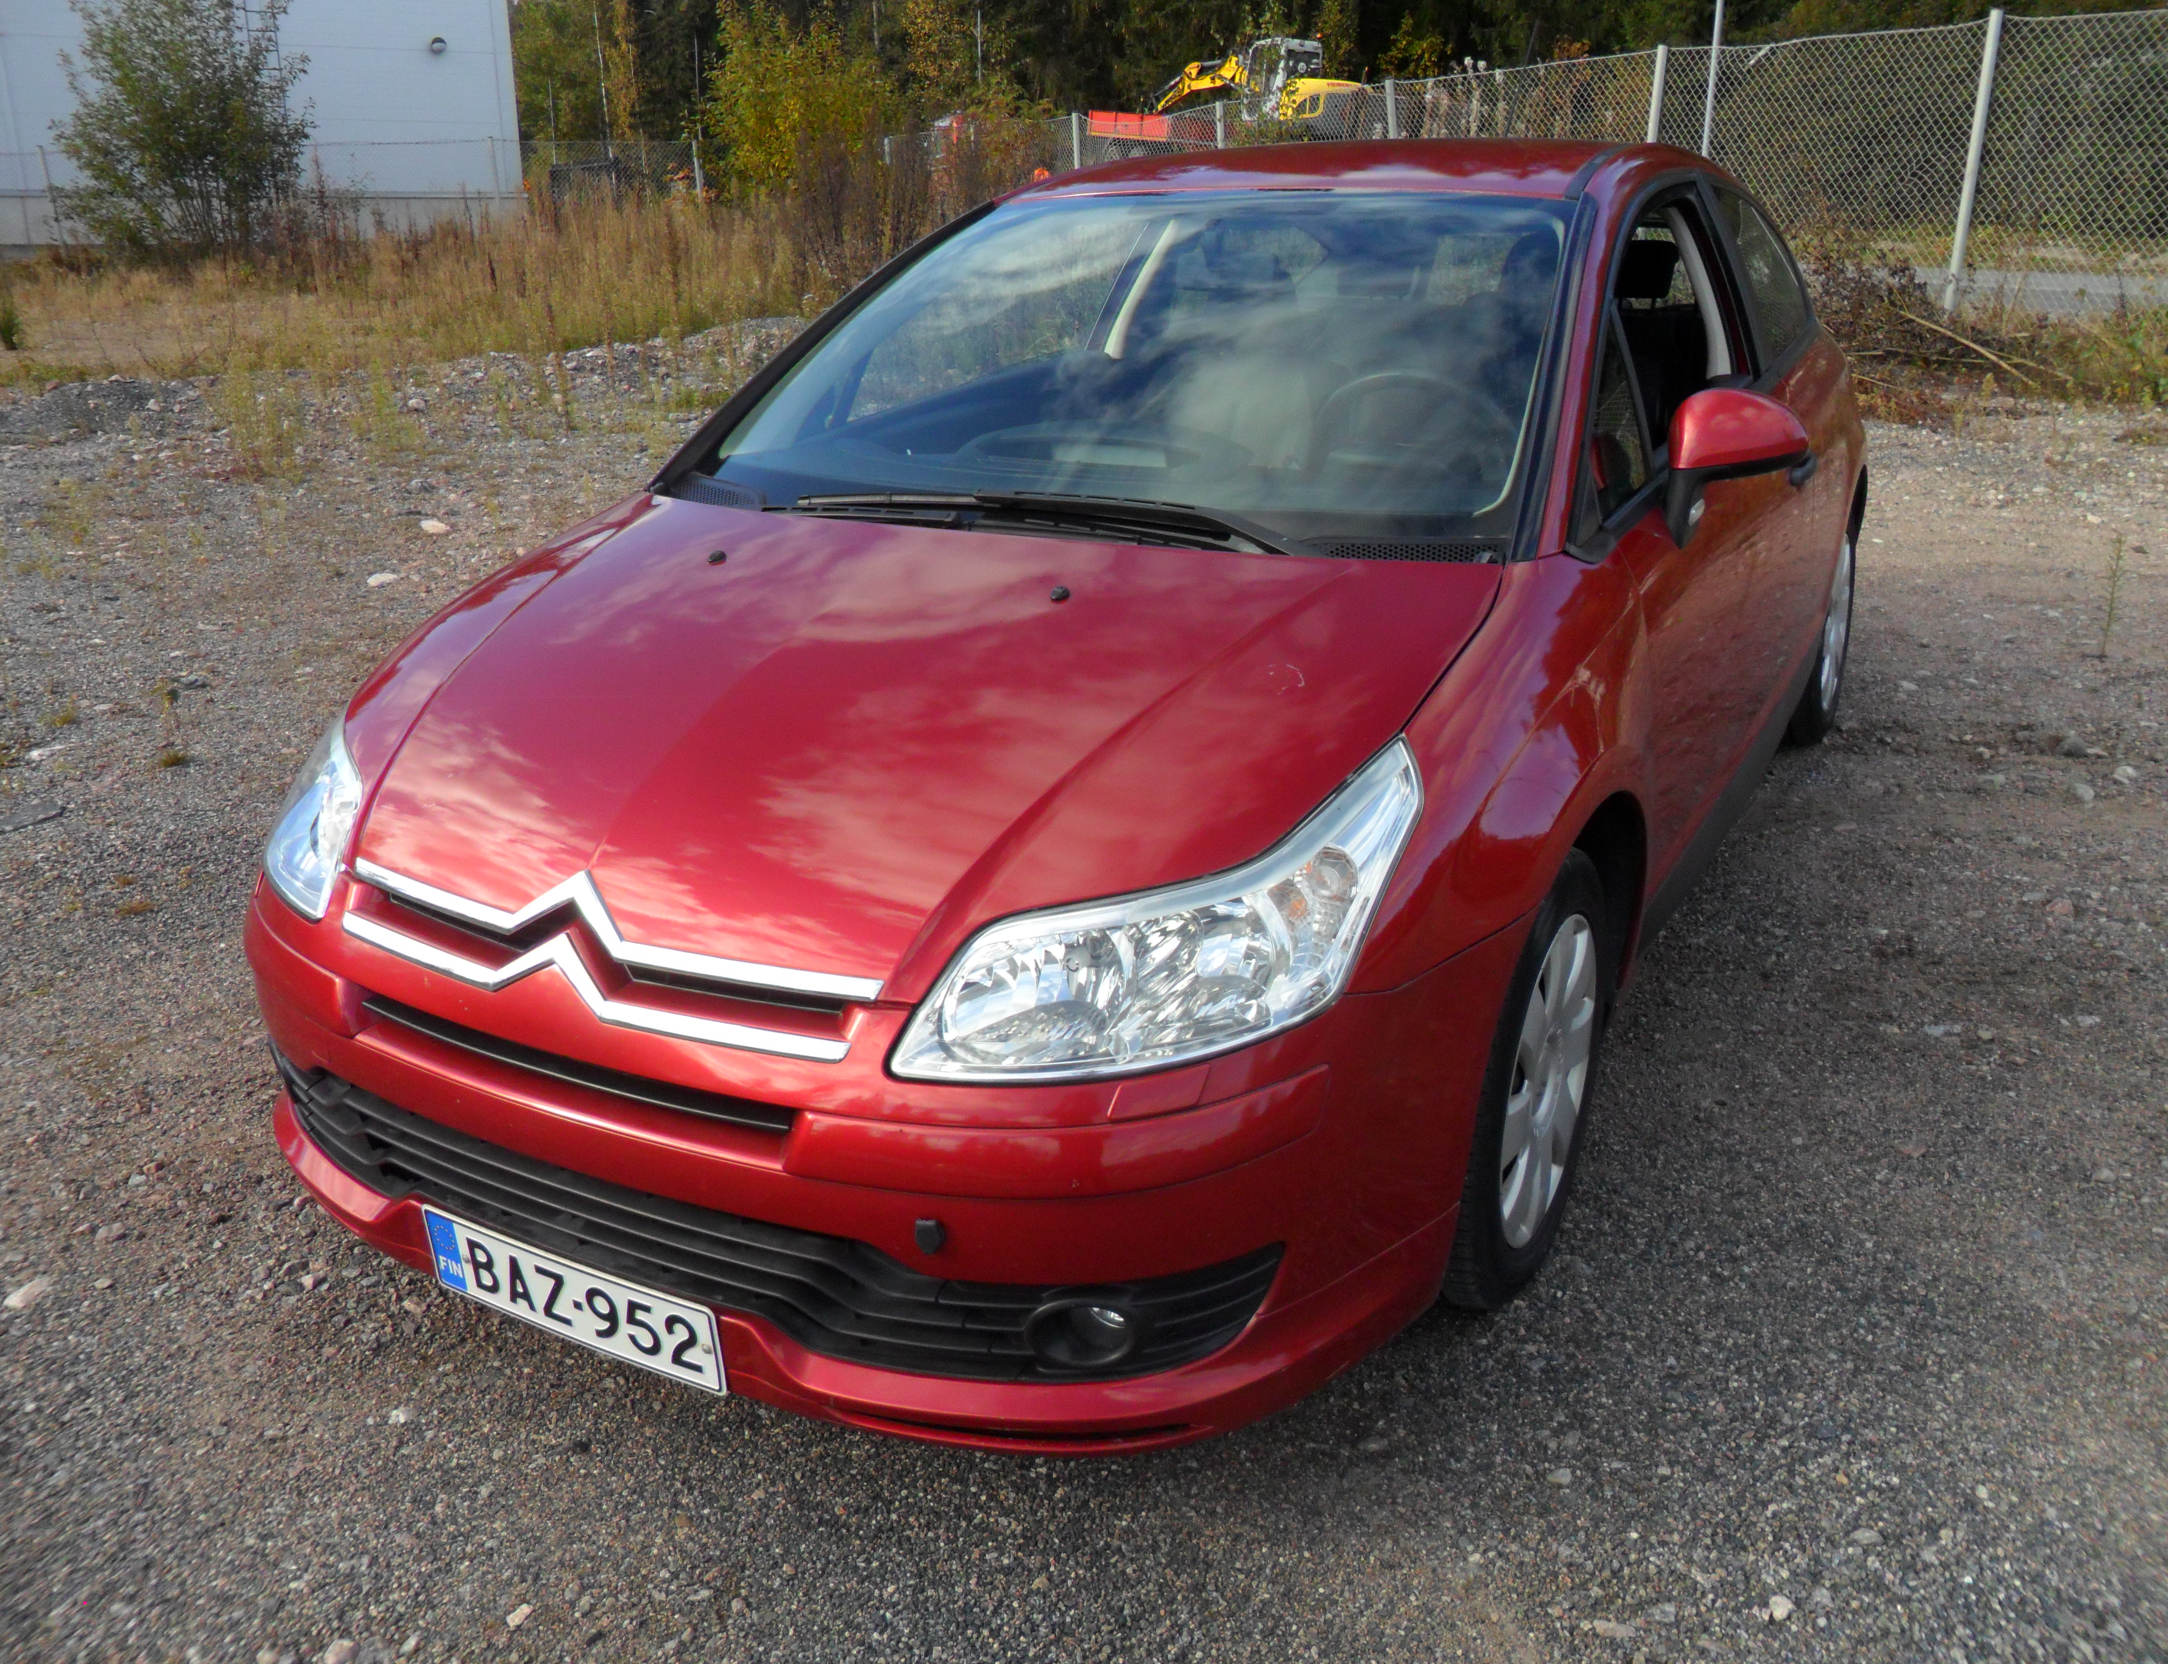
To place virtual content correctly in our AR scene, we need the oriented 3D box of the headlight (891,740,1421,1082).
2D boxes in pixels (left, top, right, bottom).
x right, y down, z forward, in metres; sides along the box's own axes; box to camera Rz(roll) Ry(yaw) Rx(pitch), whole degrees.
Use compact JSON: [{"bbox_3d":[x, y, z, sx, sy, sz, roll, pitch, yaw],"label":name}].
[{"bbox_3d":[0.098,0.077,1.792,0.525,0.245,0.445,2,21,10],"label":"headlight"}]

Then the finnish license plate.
[{"bbox_3d":[-0.574,0.517,1.926,0.442,0.118,0.012,10,27,28],"label":"finnish license plate"}]

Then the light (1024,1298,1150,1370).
[{"bbox_3d":[-0.003,0.516,1.783,0.128,0.090,0.080,6,22,19],"label":"light"}]

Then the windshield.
[{"bbox_3d":[0.083,-0.754,2.722,1.390,0.130,1.016,10,51,28],"label":"windshield"}]

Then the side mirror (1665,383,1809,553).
[{"bbox_3d":[0.904,-0.499,2.412,0.200,0.220,0.130,10,24,28],"label":"side mirror"}]

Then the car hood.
[{"bbox_3d":[-0.320,-0.211,2.159,1.440,0.200,0.971,10,37,28],"label":"car hood"}]

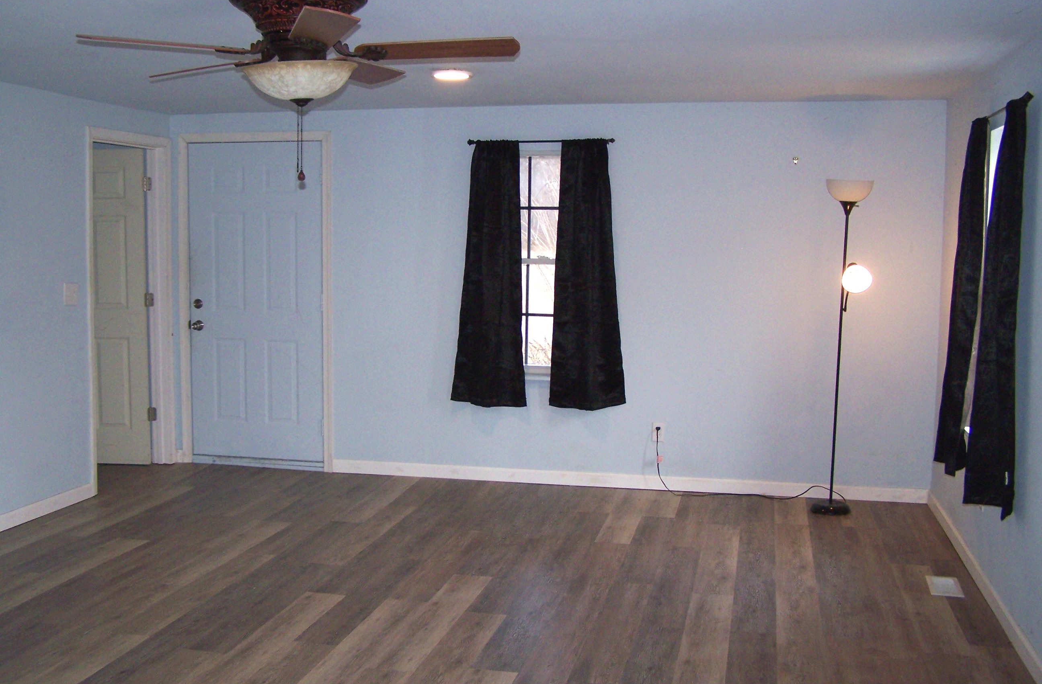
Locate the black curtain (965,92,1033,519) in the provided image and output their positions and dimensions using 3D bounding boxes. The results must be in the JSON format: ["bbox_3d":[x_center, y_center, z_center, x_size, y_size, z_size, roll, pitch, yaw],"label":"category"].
[{"bbox_3d":[1.803,-0.109,4.296,0.135,1.585,0.560,1,6,12],"label":"black curtain"}]

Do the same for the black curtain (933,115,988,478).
[{"bbox_3d":[1.976,-0.188,5.094,0.135,1.590,0.580,1,6,12],"label":"black curtain"}]

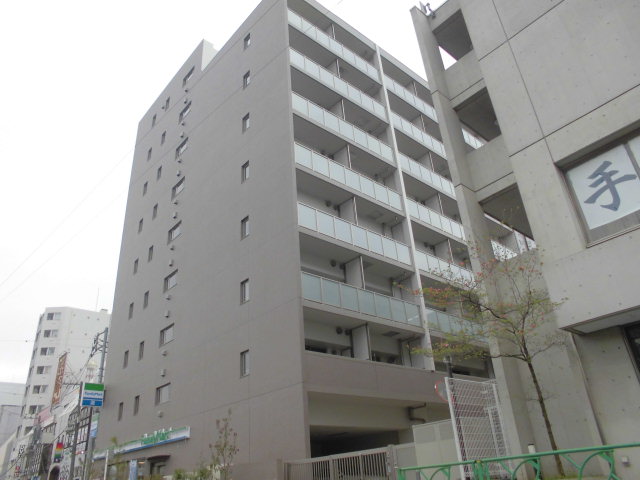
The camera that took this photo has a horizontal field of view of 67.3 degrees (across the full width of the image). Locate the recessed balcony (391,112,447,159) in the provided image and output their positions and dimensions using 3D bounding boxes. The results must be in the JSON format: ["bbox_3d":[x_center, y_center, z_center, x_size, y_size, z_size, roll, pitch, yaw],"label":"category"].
[{"bbox_3d":[5.779,-5.610,28.398,5.800,1.228,1.100,19,-36,-37],"label":"recessed balcony"}]

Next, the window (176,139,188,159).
[{"bbox_3d":[-8.400,-5.591,29.572,0.150,0.847,1.694,19,-35,-37],"label":"window"}]

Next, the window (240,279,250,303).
[{"bbox_3d":[-2.892,2.042,18.968,0.140,0.907,0.569,19,-36,-37],"label":"window"}]

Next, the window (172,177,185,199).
[{"bbox_3d":[-8.017,-2.912,27.617,0.140,0.835,1.519,19,-36,-37],"label":"window"}]

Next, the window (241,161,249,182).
[{"bbox_3d":[-3.403,-3.099,22.291,0.150,0.964,0.730,19,-35,-37],"label":"window"}]

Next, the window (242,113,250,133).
[{"bbox_3d":[-3.481,-5.550,23.052,0.140,0.907,0.569,19,-36,-37],"label":"window"}]

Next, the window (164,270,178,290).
[{"bbox_3d":[-7.822,2.216,25.543,0.150,0.818,1.694,19,-35,-37],"label":"window"}]

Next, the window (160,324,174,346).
[{"bbox_3d":[-7.427,4.679,23.534,0.140,0.835,1.519,19,-36,-37],"label":"window"}]

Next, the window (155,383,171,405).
[{"bbox_3d":[-7.439,7.394,22.870,0.150,0.818,1.694,19,-35,-37],"label":"window"}]

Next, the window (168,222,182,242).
[{"bbox_3d":[-7.820,-0.381,26.256,0.140,0.835,1.519,19,-36,-37],"label":"window"}]

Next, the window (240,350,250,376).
[{"bbox_3d":[-2.695,4.572,17.607,0.140,0.907,0.569,19,-36,-37],"label":"window"}]

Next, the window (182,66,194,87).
[{"bbox_3d":[-8.780,-10.731,32.224,0.150,0.818,1.694,19,-35,-37],"label":"window"}]

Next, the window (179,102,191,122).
[{"bbox_3d":[-8.589,-8.141,30.888,0.150,0.818,1.694,19,-35,-37],"label":"window"}]

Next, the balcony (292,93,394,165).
[{"bbox_3d":[1.302,-5.099,22.796,6.588,1.051,0.090,19,-36,-37],"label":"balcony"}]

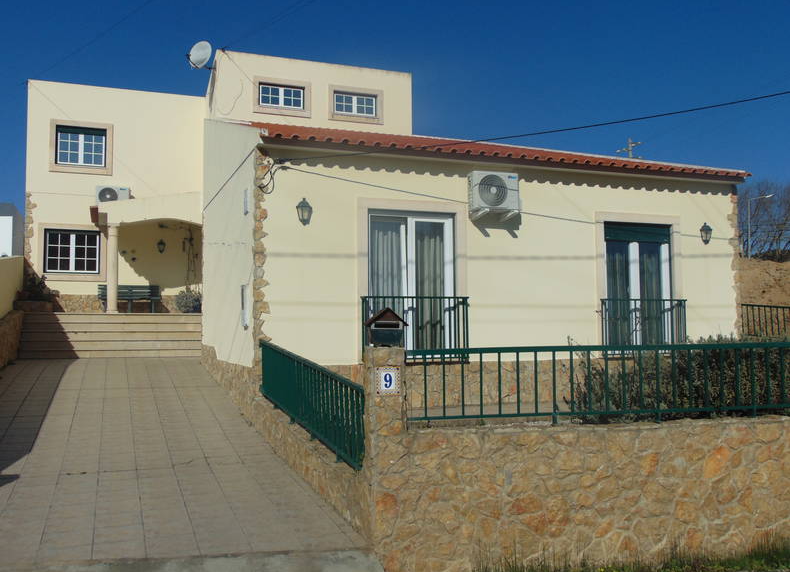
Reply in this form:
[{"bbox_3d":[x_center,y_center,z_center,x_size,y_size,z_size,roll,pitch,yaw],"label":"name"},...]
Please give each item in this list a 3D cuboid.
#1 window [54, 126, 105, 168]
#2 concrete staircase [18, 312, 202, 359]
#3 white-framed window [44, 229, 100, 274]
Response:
[{"bbox_3d":[-7.732,-3.437,18.572,1.147,0.957,0.120,1,-3,-21],"label":"window"},{"bbox_3d":[-6.132,1.071,16.516,3.608,0.966,1.540,1,-3,-21],"label":"concrete staircase"},{"bbox_3d":[-7.859,-0.825,18.377,1.237,1.050,0.120,1,-3,-21],"label":"white-framed window"}]

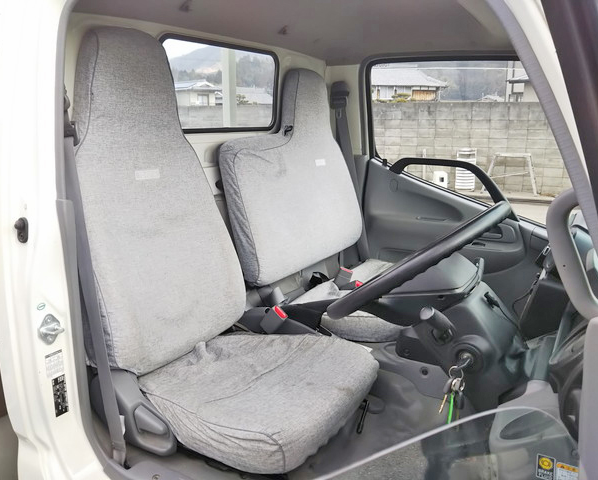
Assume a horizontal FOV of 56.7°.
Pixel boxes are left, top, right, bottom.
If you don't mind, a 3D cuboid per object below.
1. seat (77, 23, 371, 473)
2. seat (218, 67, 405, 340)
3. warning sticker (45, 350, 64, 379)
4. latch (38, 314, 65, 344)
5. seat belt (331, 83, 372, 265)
[{"bbox_3d":[-0.193,-0.035,1.352,0.690,0.950,0.520,8,15,30],"label":"seat"},{"bbox_3d":[0.173,-0.172,1.921,0.700,0.865,0.800,8,15,30],"label":"seat"},{"bbox_3d":[-0.527,0.270,1.198,0.005,0.054,0.042,8,15,30],"label":"warning sticker"},{"bbox_3d":[-0.515,0.193,1.168,0.032,0.062,0.046,8,15,30],"label":"latch"},{"bbox_3d":[0.237,-0.294,2.433,0.250,0.775,0.110,8,15,30],"label":"seat belt"}]

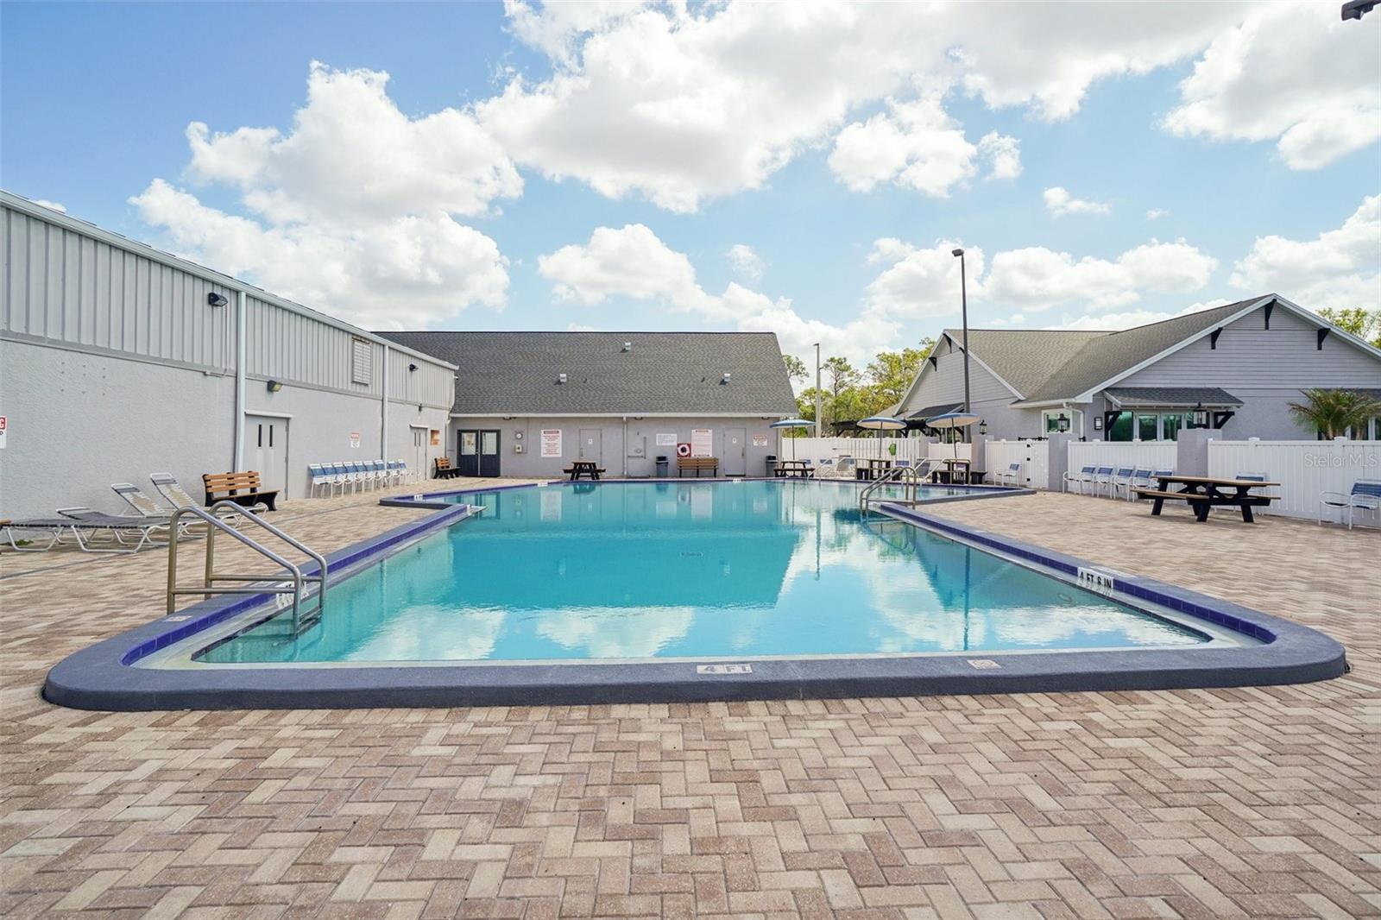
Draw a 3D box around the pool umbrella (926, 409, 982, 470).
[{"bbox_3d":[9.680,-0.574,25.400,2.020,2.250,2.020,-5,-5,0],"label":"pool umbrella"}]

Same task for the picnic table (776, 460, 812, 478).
[{"bbox_3d":[4.555,0.414,30.200,1.800,0.760,1.800,0,1,0],"label":"picnic table"}]

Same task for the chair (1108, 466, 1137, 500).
[{"bbox_3d":[10.950,0.581,17.797,0.680,0.860,0.600,0,1,-3],"label":"chair"}]

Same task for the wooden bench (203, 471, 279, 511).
[{"bbox_3d":[-9.100,0.686,14.118,0.620,0.810,1.620,0,1,-3],"label":"wooden bench"}]

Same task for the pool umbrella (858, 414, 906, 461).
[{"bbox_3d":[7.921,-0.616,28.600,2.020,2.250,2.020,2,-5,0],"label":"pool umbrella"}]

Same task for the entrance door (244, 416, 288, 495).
[{"bbox_3d":[-10.070,0.011,16.424,0.100,2.060,1.880,0,1,-3],"label":"entrance door"}]

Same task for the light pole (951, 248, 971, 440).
[{"bbox_3d":[11.290,-3.958,28.700,0.580,9.580,0.350,-2,1,-22],"label":"light pole"}]

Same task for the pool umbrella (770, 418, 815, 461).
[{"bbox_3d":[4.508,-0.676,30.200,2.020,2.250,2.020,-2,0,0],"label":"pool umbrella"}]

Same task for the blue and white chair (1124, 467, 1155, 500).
[{"bbox_3d":[10.980,0.597,17.077,0.680,0.860,0.600,0,1,-3],"label":"blue and white chair"}]

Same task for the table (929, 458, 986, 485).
[{"bbox_3d":[9.720,0.475,25.166,1.880,0.750,1.880,-1,2,-42],"label":"table"}]

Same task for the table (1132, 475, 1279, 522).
[{"bbox_3d":[9.740,0.743,12.930,1.690,0.770,2.300,0,1,-2],"label":"table"}]

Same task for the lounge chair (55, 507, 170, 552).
[{"bbox_3d":[-7.900,0.973,9.474,1.900,0.450,0.680,0,1,-1],"label":"lounge chair"}]

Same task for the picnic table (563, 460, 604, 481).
[{"bbox_3d":[-4.210,0.427,27.816,1.500,0.730,1.830,0,1,-3],"label":"picnic table"}]

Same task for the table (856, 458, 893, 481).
[{"bbox_3d":[7.818,0.456,28.500,1.850,0.760,1.850,0,1,0],"label":"table"}]

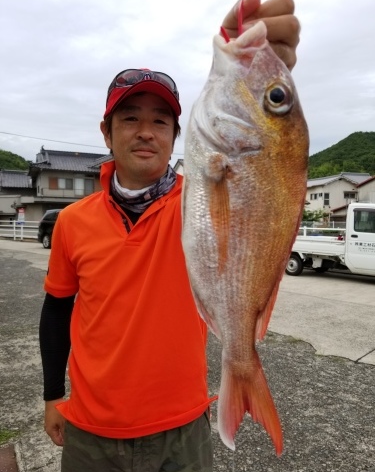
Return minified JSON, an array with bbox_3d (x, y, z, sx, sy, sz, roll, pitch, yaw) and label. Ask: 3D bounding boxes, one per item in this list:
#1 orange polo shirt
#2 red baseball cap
[{"bbox_3d":[-0.122,0.140,0.940,0.470,0.680,0.290,0,3,0],"label":"orange polo shirt"},{"bbox_3d":[-0.108,-0.345,0.910,0.180,0.140,0.260,-1,3,-11],"label":"red baseball cap"}]

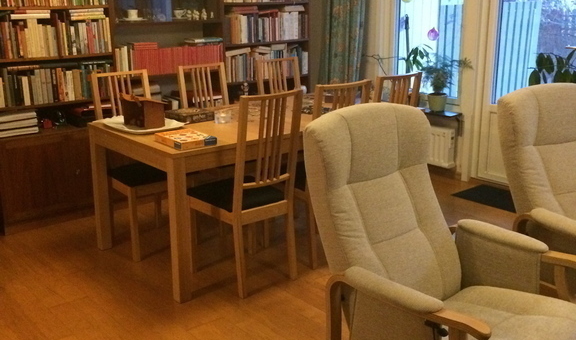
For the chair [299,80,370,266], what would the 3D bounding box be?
[{"bbox_3d":[0.127,-0.014,3.659,0.430,1.000,0.530,-12,19,-38],"label":"chair"}]

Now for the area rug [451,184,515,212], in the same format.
[{"bbox_3d":[1.609,0.217,4.706,0.430,0.012,0.690,-13,20,-39],"label":"area rug"}]

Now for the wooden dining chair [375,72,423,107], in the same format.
[{"bbox_3d":[0.480,-0.117,4.037,0.430,1.000,0.530,-12,19,-38],"label":"wooden dining chair"}]

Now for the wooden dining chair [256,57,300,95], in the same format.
[{"bbox_3d":[0.099,-0.257,4.555,0.430,1.000,0.530,-12,19,-38],"label":"wooden dining chair"}]

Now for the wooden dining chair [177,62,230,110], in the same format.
[{"bbox_3d":[-0.395,-0.154,4.178,0.430,1.000,0.530,-13,20,-40],"label":"wooden dining chair"}]

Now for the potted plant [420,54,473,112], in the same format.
[{"bbox_3d":[1.244,-0.705,5.316,0.350,0.465,0.380,-13,20,-39],"label":"potted plant"}]

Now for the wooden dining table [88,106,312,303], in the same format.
[{"bbox_3d":[-0.152,0.047,3.937,1.770,0.750,0.940,-13,20,-39],"label":"wooden dining table"}]

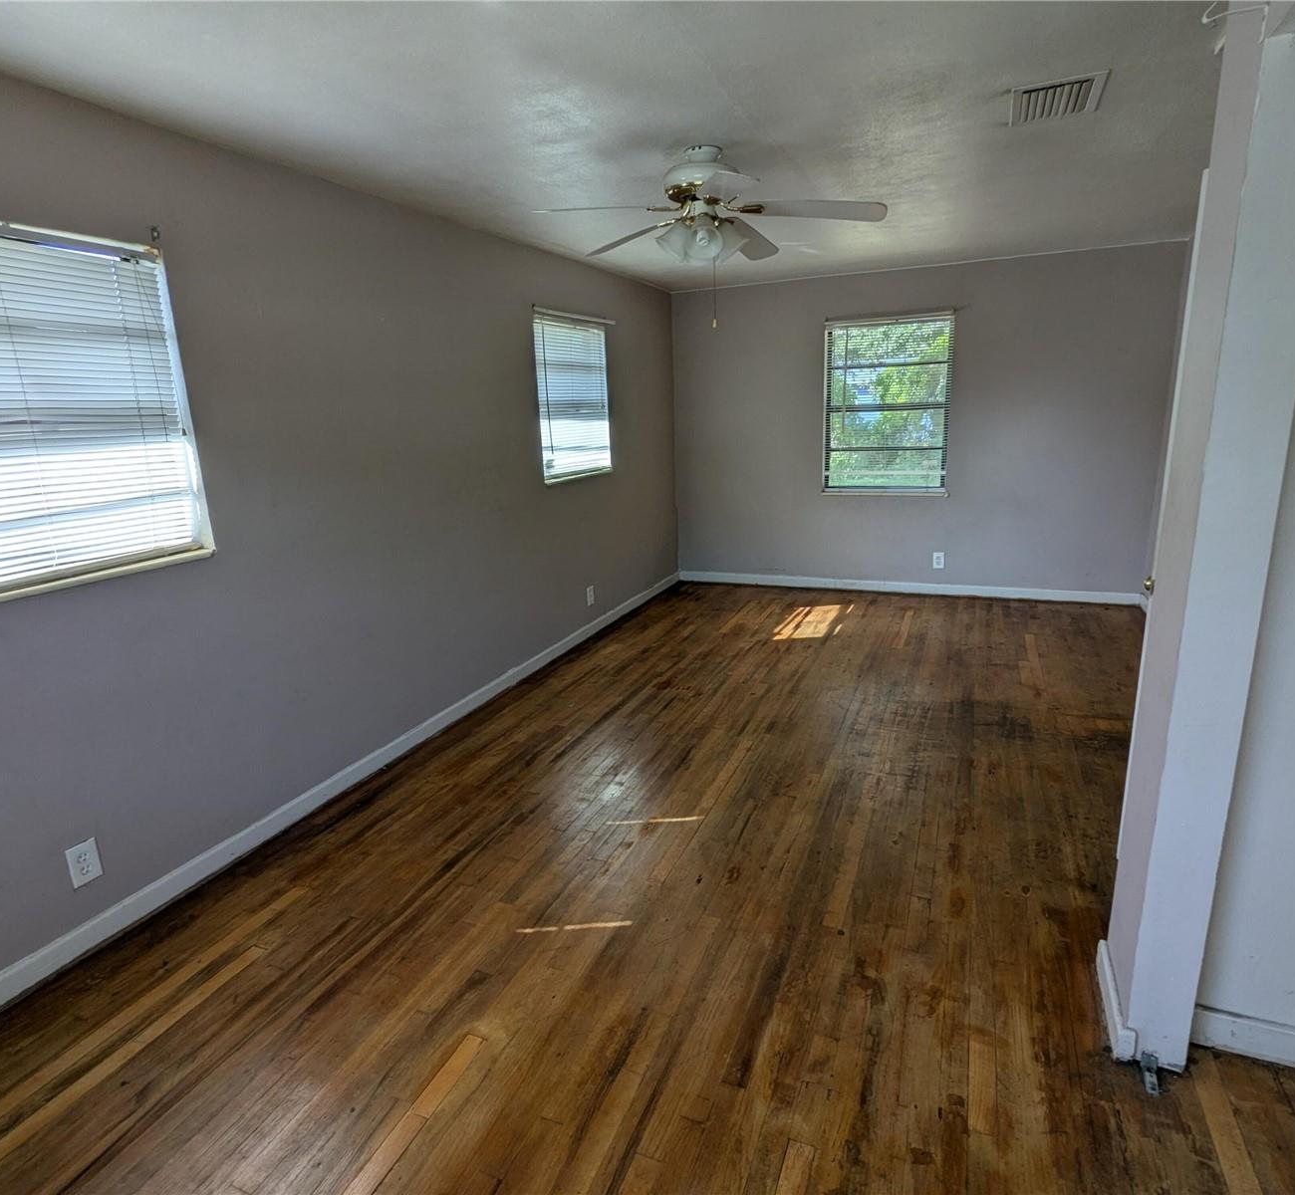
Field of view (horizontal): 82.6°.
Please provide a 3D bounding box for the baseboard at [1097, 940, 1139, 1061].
[{"bbox_3d":[1.172,1.000,1.843,0.035,0.085,0.325,4,16,23],"label":"baseboard"}]

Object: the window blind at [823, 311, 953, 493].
[{"bbox_3d":[1.827,-1.448,5.629,0.920,1.280,0.050,4,16,23],"label":"window blind"}]

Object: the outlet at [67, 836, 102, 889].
[{"bbox_3d":[-1.701,0.801,2.227,0.010,0.125,0.079,4,16,23],"label":"outlet"}]

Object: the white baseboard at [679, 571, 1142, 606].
[{"bbox_3d":[1.912,-0.079,5.939,3.520,0.085,0.018,4,16,23],"label":"white baseboard"}]

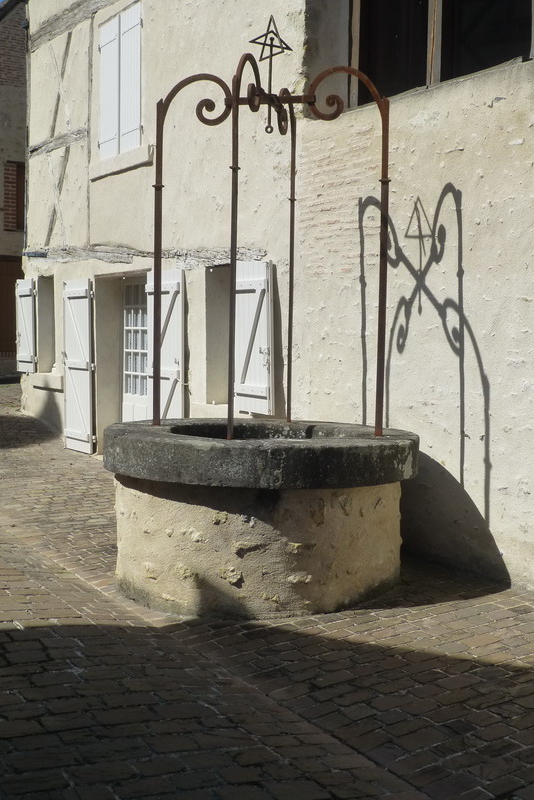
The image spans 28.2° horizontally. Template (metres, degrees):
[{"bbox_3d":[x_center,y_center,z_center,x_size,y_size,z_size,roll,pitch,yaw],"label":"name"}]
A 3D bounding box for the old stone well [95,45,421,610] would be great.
[{"bbox_3d":[-0.012,-0.570,6.650,1.960,3.450,1.960,0,3,0],"label":"old stone well"}]

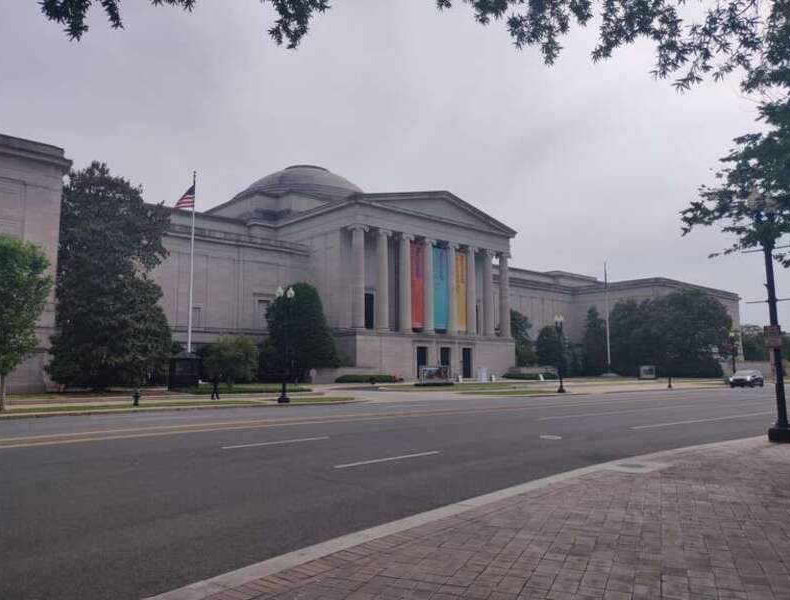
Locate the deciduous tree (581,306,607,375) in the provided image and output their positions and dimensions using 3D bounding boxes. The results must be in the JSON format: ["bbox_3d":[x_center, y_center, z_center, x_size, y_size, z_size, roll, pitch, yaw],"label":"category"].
[{"bbox_3d":[45.104,9.135,129.803,5.800,15.200,5.800,6,-9,-42],"label":"deciduous tree"}]

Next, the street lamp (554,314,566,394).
[{"bbox_3d":[12.898,4.140,45.022,1.050,6.200,0.600,6,-9,-42],"label":"street lamp"}]

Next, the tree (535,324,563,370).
[{"bbox_3d":[32.130,10.367,119.597,5.800,10.400,5.800,6,-9,-42],"label":"tree"}]

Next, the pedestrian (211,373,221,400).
[{"bbox_3d":[-10.515,5.105,33.940,0.600,1.680,0.550,6,-9,-42],"label":"pedestrian"}]

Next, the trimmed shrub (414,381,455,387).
[{"bbox_3d":[3.756,8.035,54.945,4.200,0.450,1.100,6,-9,-42],"label":"trimmed shrub"}]

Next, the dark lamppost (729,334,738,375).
[{"bbox_3d":[40.299,7.033,68.650,1.050,6.200,0.600,6,-9,-42],"label":"dark lamppost"}]

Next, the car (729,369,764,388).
[{"bbox_3d":[36.477,8.209,59.962,4.600,1.650,1.880,6,-9,-42],"label":"car"}]

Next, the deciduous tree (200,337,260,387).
[{"bbox_3d":[-14.369,5.423,50.207,4.900,4.500,4.900,6,-9,-42],"label":"deciduous tree"}]

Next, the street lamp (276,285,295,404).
[{"bbox_3d":[-5.915,2.349,30.931,1.050,6.200,0.600,6,-9,-42],"label":"street lamp"}]

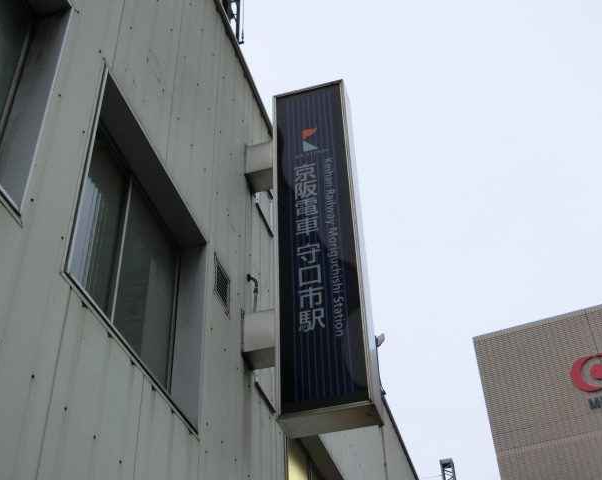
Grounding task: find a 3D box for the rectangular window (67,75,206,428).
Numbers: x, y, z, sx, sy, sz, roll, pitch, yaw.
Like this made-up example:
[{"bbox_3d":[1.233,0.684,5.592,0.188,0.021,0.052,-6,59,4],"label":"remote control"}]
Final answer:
[{"bbox_3d":[-1.013,0.118,5.184,0.196,1.582,1.765,-12,-41,11],"label":"rectangular window"}]

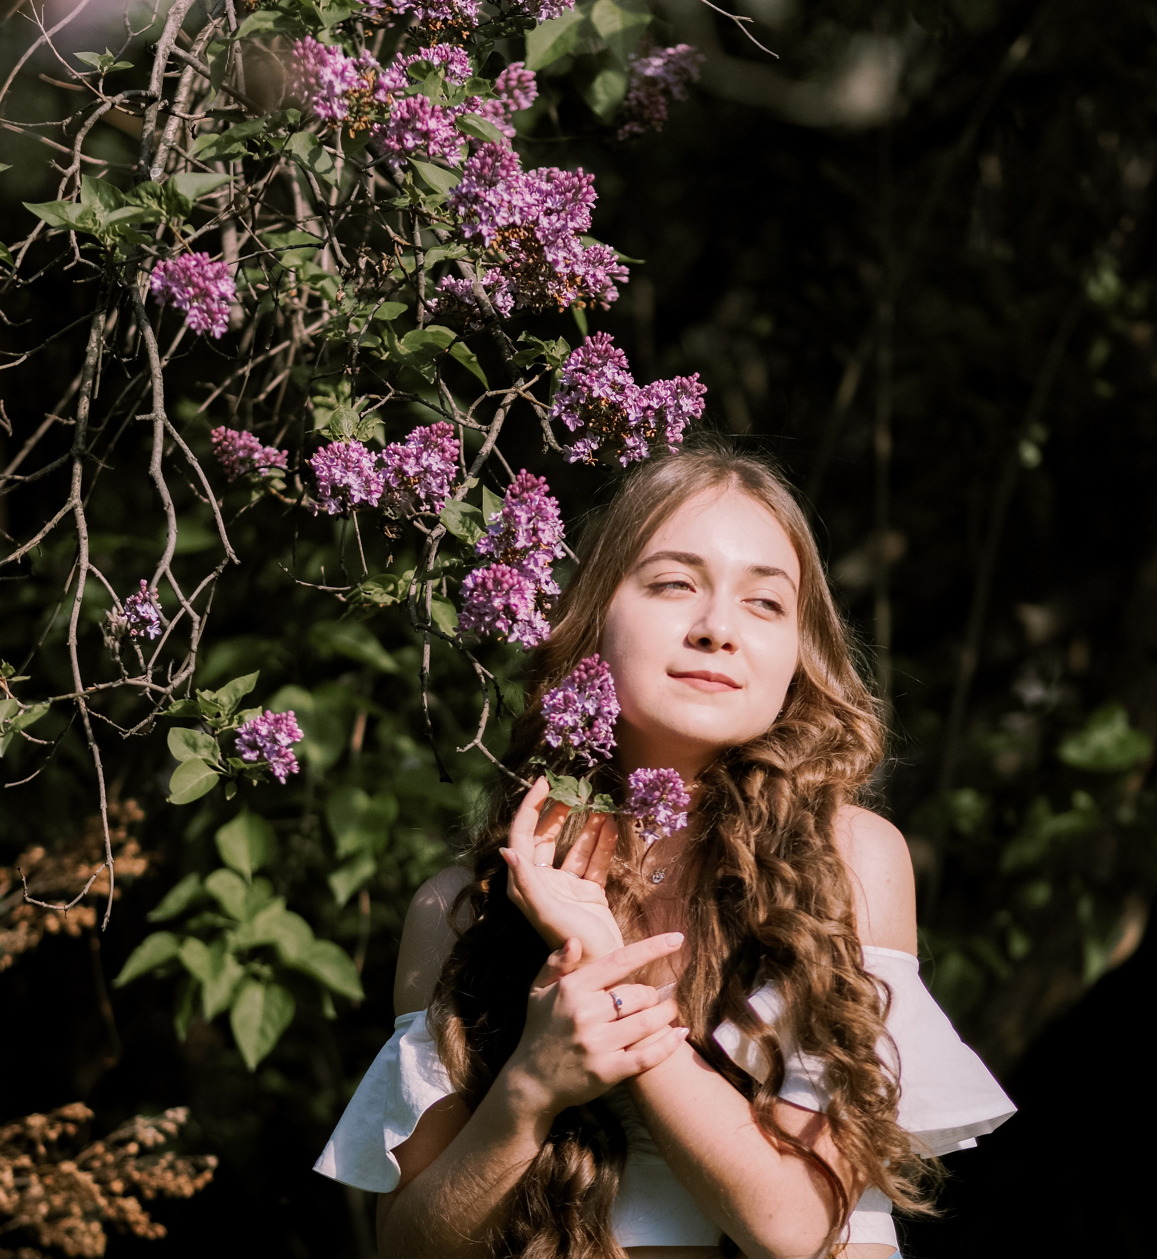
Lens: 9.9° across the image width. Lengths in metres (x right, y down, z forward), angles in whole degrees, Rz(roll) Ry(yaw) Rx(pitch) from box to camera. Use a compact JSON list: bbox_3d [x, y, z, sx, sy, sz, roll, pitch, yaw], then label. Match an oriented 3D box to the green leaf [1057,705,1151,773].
[{"bbox_3d":[0.488,0.101,6.200,0.085,0.060,0.040,0,-12,0],"label":"green leaf"}]

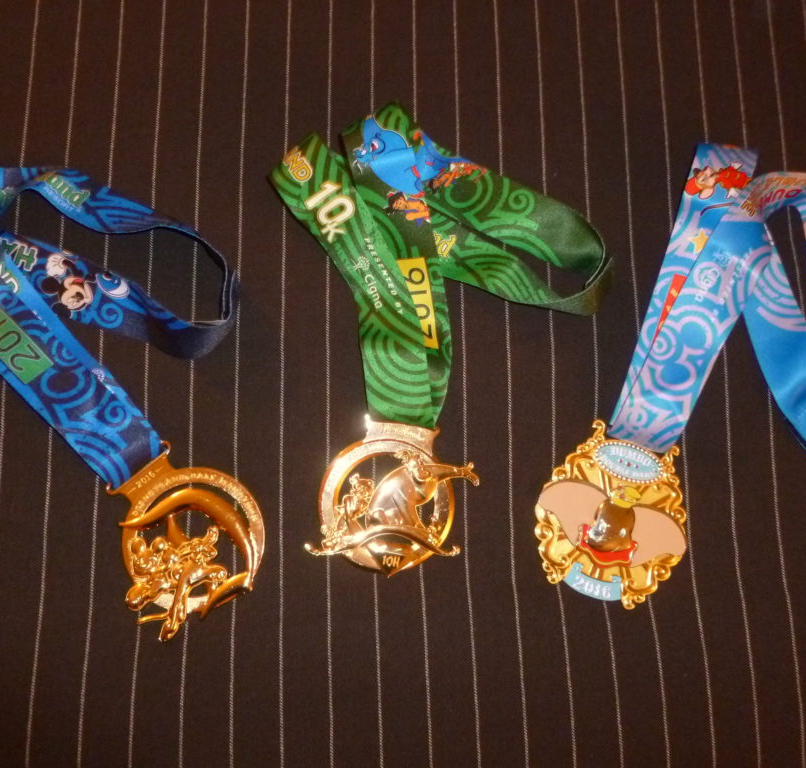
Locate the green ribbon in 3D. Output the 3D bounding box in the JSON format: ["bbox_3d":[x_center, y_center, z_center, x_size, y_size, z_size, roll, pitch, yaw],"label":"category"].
[{"bbox_3d":[0.021,-0.075,0.500,0.213,0.030,0.209,5,79,-2],"label":"green ribbon"}]

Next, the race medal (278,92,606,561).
[{"bbox_3d":[0.018,-0.034,0.492,0.213,0.030,0.293,5,79,-2],"label":"race medal"}]

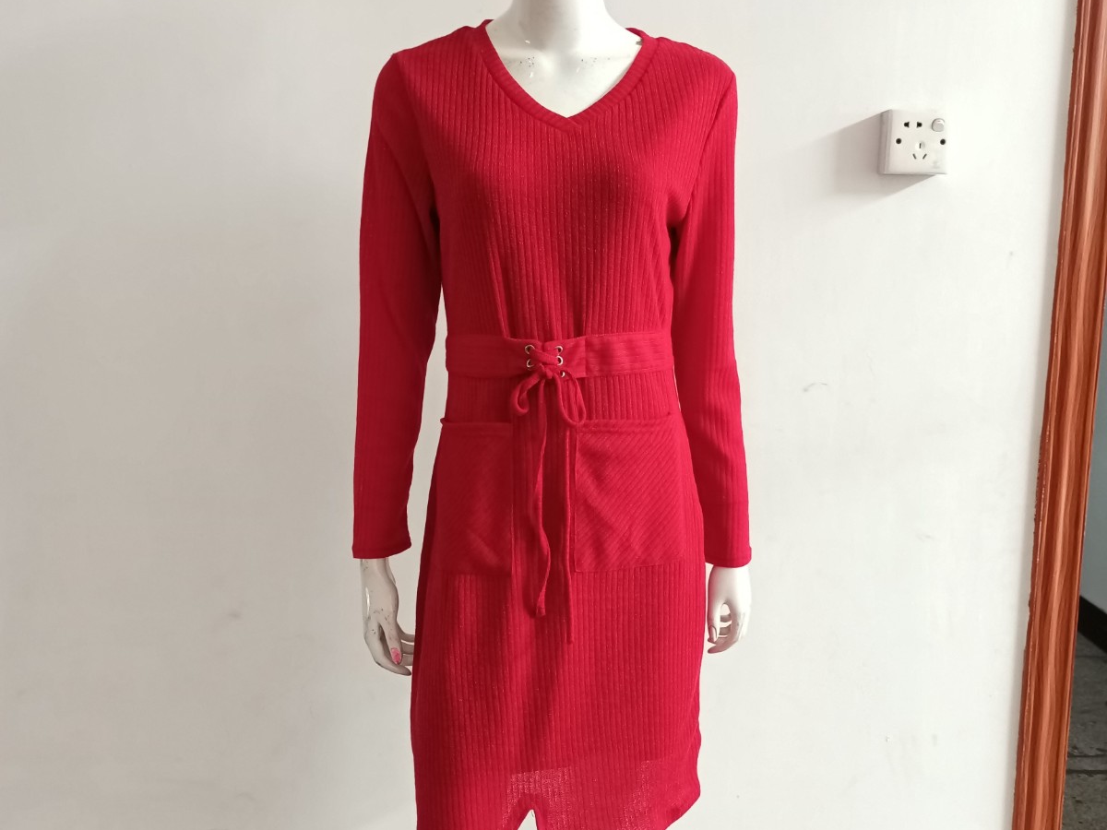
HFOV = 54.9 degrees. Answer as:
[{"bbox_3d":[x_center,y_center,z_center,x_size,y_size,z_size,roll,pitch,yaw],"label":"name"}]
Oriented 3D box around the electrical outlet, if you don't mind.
[{"bbox_3d":[0.498,-0.374,1.469,0.086,0.086,0.039,0,10,0],"label":"electrical outlet"}]

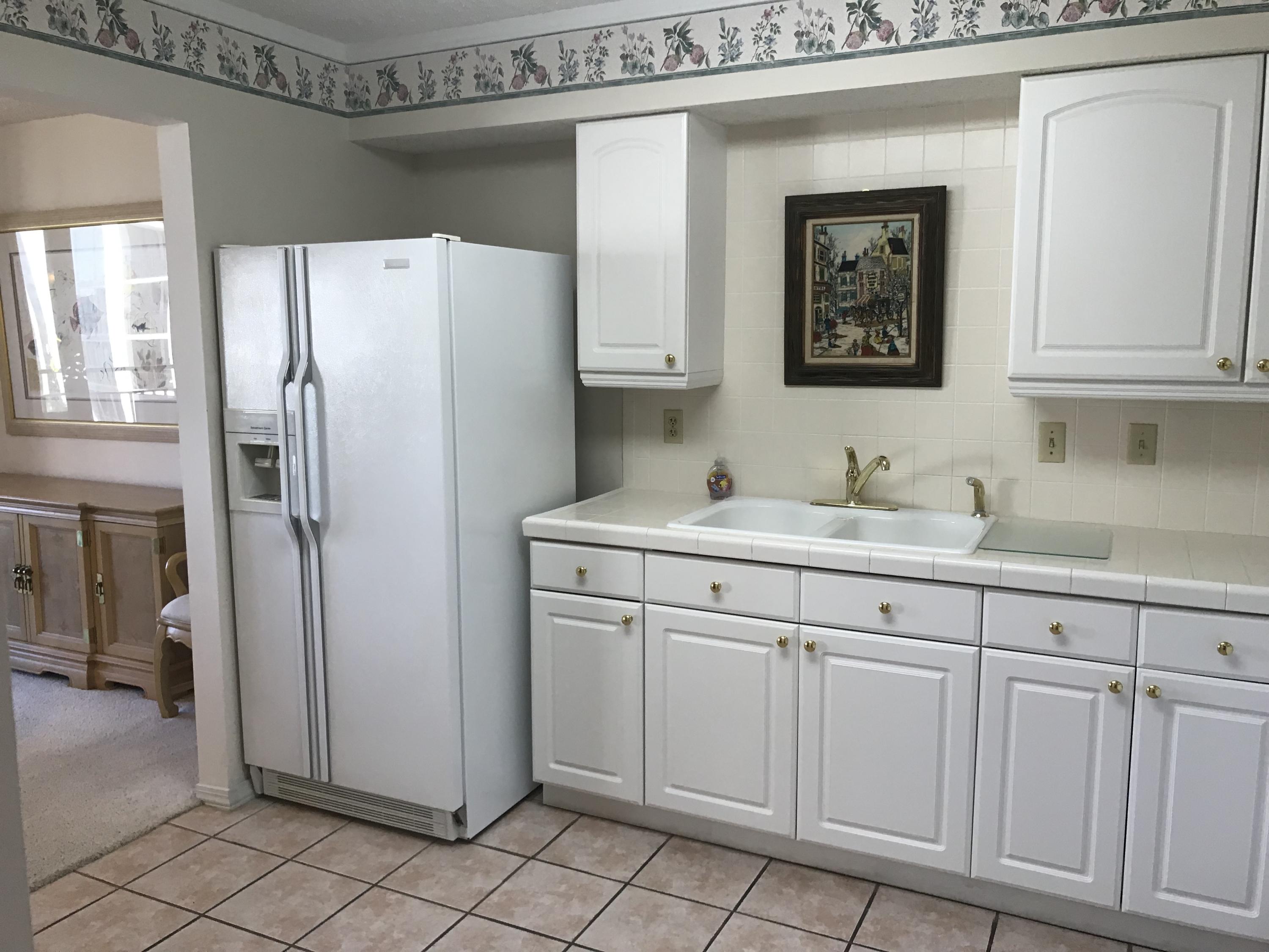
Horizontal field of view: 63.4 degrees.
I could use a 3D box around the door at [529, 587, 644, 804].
[{"bbox_3d":[-0.137,0.650,3.048,0.374,0.603,0.025,4,9,26],"label":"door"}]

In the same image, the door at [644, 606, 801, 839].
[{"bbox_3d":[0.240,0.675,2.865,0.453,0.603,0.025,4,9,26],"label":"door"}]

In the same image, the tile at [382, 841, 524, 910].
[{"bbox_3d":[-0.493,1.093,2.822,0.297,0.010,0.297,4,9,26],"label":"tile"}]

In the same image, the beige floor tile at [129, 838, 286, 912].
[{"bbox_3d":[-1.193,1.119,2.874,0.300,0.010,0.300,4,9,26],"label":"beige floor tile"}]

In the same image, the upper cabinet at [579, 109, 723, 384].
[{"bbox_3d":[0.055,-0.690,3.254,0.372,0.804,0.321,4,9,26],"label":"upper cabinet"}]

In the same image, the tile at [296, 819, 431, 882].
[{"bbox_3d":[-0.780,1.097,3.015,0.300,0.010,0.300,4,9,26],"label":"tile"}]

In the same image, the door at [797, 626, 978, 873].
[{"bbox_3d":[0.650,0.703,2.665,0.453,0.603,0.025,4,9,26],"label":"door"}]

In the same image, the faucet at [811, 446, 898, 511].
[{"bbox_3d":[0.660,0.008,3.102,0.270,0.181,0.182,4,9,26],"label":"faucet"}]

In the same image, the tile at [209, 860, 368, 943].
[{"bbox_3d":[-0.916,1.138,2.740,0.300,0.010,0.300,4,9,26],"label":"tile"}]

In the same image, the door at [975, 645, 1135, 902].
[{"bbox_3d":[1.010,0.727,2.490,0.340,0.603,0.025,4,9,26],"label":"door"}]

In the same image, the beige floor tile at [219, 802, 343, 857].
[{"bbox_3d":[-1.037,1.057,3.087,0.297,0.010,0.297,4,9,26],"label":"beige floor tile"}]

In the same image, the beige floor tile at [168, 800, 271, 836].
[{"bbox_3d":[-1.264,1.042,3.198,0.196,0.010,0.297,4,9,26],"label":"beige floor tile"}]

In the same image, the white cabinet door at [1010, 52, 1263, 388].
[{"bbox_3d":[1.209,-0.611,2.514,0.519,0.747,0.024,4,9,26],"label":"white cabinet door"}]

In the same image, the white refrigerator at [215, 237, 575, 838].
[{"bbox_3d":[-0.745,0.154,3.368,0.826,1.755,0.800,4,9,26],"label":"white refrigerator"}]

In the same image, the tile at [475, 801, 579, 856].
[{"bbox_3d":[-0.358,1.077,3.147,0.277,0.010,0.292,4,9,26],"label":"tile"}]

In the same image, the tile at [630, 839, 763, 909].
[{"bbox_3d":[0.187,1.114,2.884,0.300,0.010,0.292,4,9,26],"label":"tile"}]

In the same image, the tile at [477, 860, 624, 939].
[{"bbox_3d":[-0.221,1.111,2.689,0.297,0.010,0.297,4,9,26],"label":"tile"}]

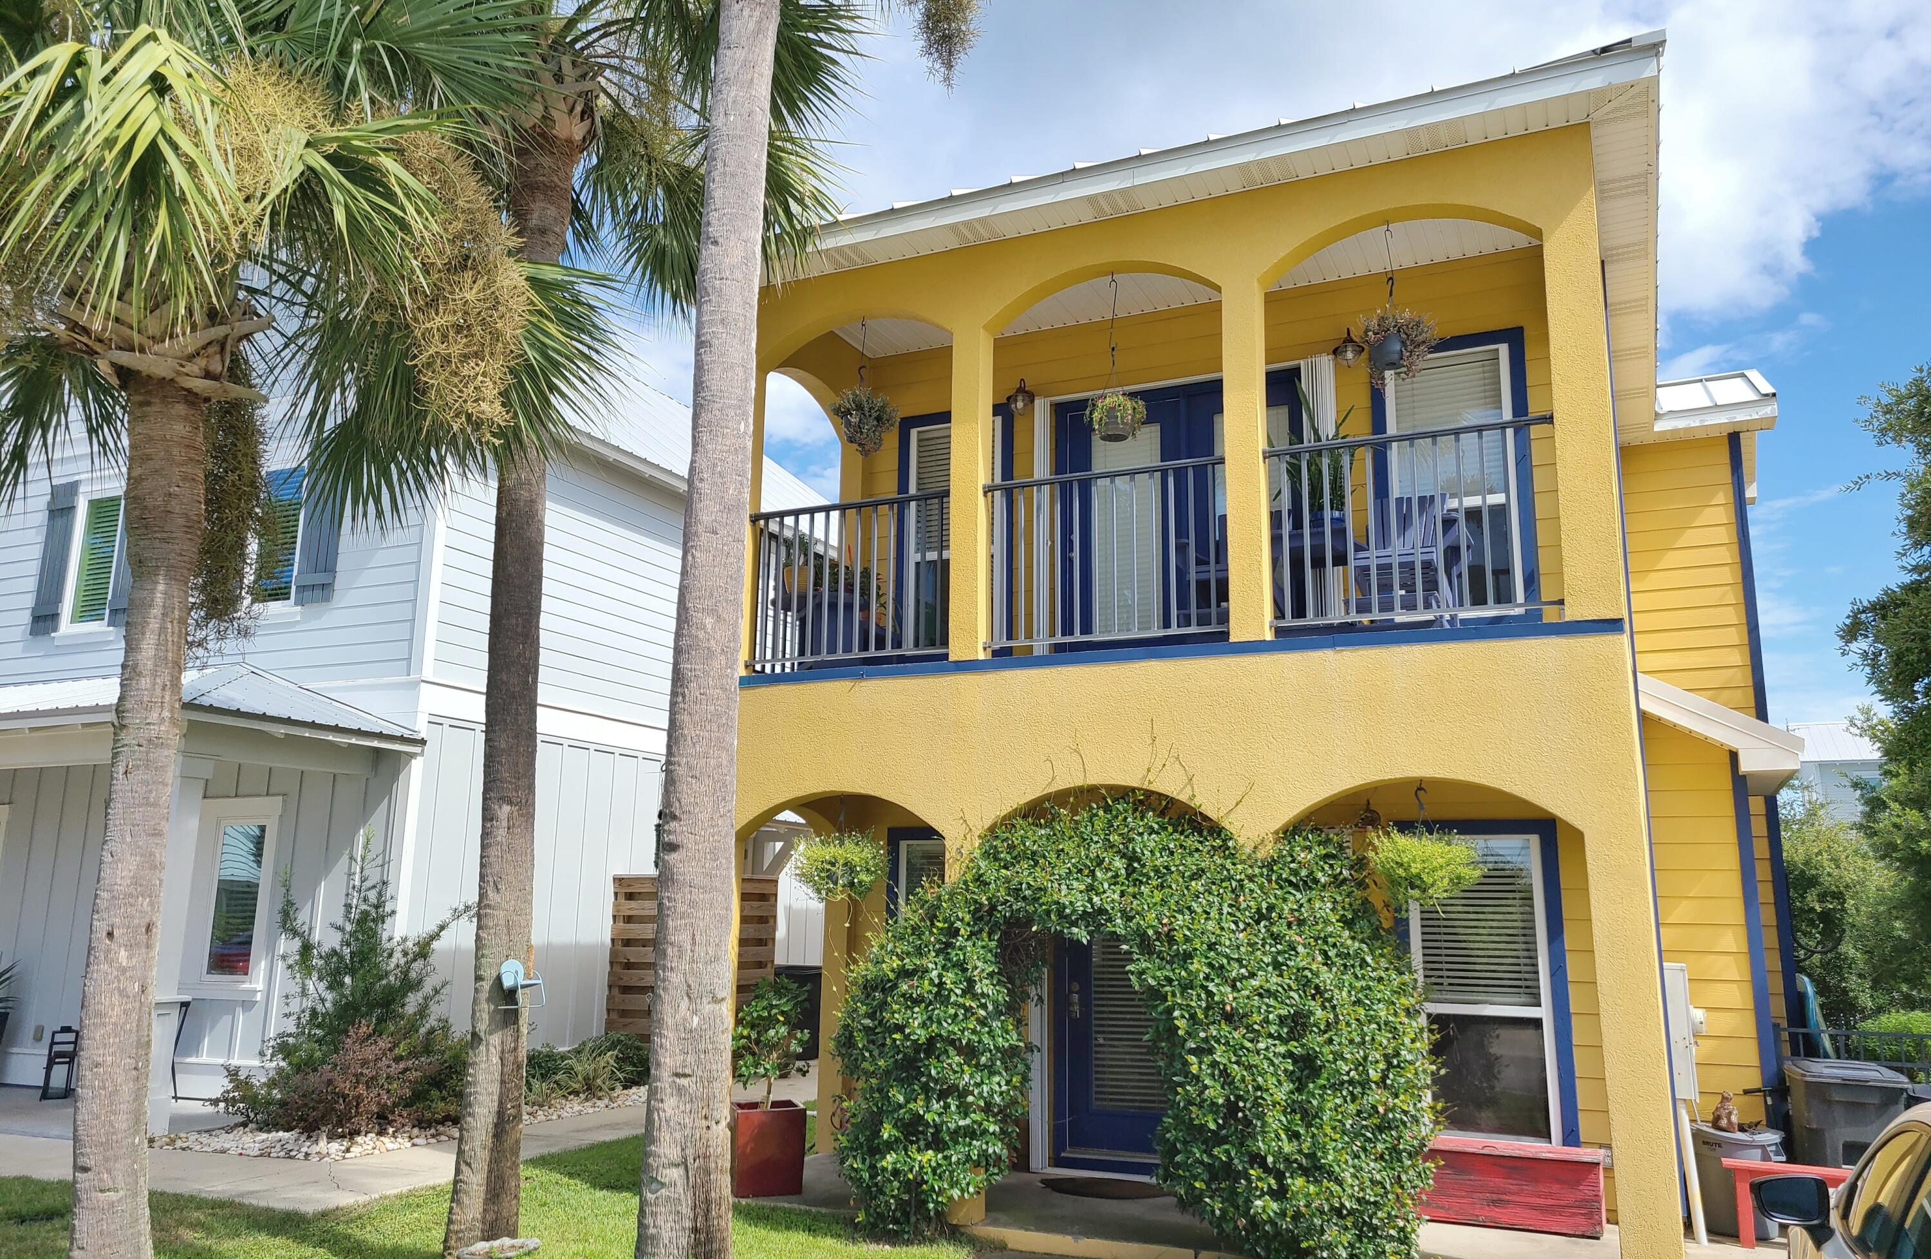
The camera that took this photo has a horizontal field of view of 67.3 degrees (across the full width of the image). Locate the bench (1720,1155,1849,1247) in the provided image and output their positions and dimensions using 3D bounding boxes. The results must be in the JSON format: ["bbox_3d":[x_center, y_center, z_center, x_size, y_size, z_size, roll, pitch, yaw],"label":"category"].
[{"bbox_3d":[4.835,3.210,7.982,1.200,0.420,0.320,-6,-13,32],"label":"bench"}]

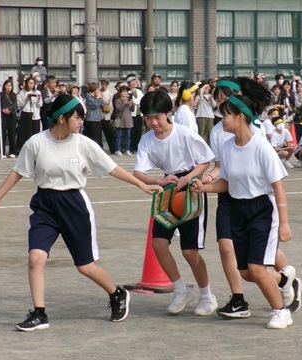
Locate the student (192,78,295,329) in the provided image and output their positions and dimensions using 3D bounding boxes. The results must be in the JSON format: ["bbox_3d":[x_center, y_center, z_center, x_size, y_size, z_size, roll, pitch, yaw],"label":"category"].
[{"bbox_3d":[0.572,0.192,12.180,0.600,1.450,0.500,-3,4,-45],"label":"student"}]

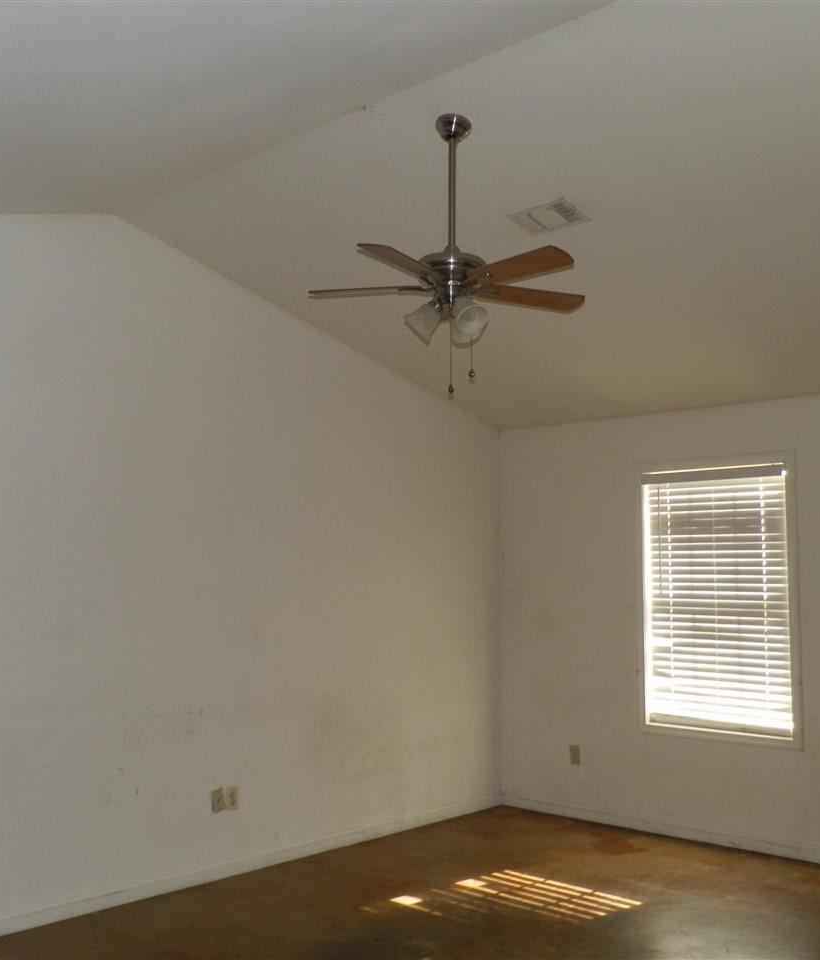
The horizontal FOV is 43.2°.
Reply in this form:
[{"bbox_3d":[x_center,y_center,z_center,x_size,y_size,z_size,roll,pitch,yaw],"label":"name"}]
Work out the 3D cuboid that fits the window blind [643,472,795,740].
[{"bbox_3d":[1.720,0.672,5.870,0.860,1.465,0.060,-5,-7,42],"label":"window blind"}]

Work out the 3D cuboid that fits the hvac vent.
[{"bbox_3d":[0.577,-1.088,4.326,0.298,0.030,0.195,-5,-22,42],"label":"hvac vent"}]

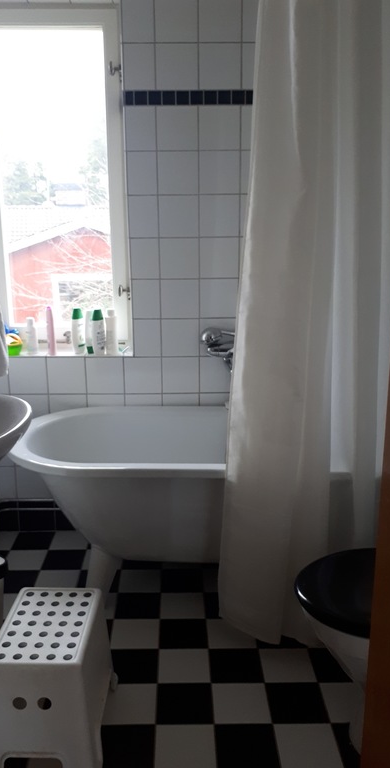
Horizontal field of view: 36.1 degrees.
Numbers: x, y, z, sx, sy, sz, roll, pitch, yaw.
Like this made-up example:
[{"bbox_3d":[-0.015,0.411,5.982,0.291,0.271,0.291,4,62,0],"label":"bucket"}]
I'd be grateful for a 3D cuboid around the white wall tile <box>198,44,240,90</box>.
[{"bbox_3d":[0.092,-1.129,2.134,0.150,0.150,0.008,0,14,-1],"label":"white wall tile"}]

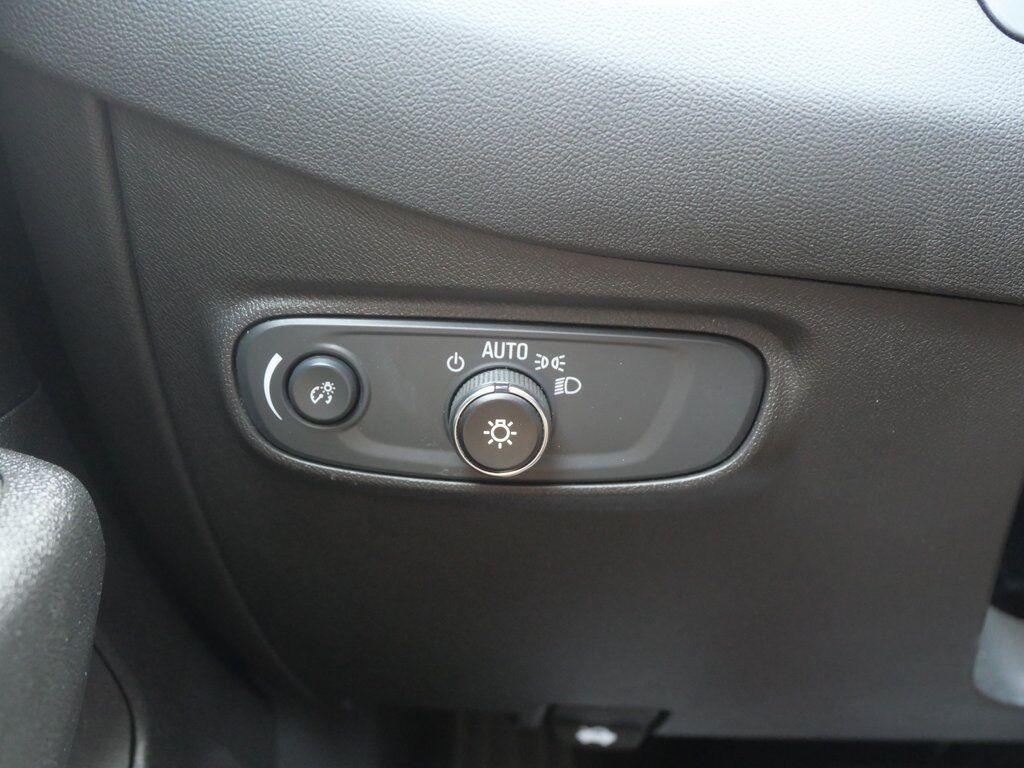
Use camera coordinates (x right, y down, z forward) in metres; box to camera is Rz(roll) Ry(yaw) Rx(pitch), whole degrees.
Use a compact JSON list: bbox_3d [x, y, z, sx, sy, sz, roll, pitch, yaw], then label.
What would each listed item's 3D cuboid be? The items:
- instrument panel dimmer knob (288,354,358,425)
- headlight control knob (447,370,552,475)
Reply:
[{"bbox_3d":[-0.061,0.002,0.323,0.022,0.022,0.006,2,18,-1],"label":"instrument panel dimmer knob"},{"bbox_3d":[-0.004,0.013,0.319,0.033,0.033,0.016,2,18,-1],"label":"headlight control knob"}]

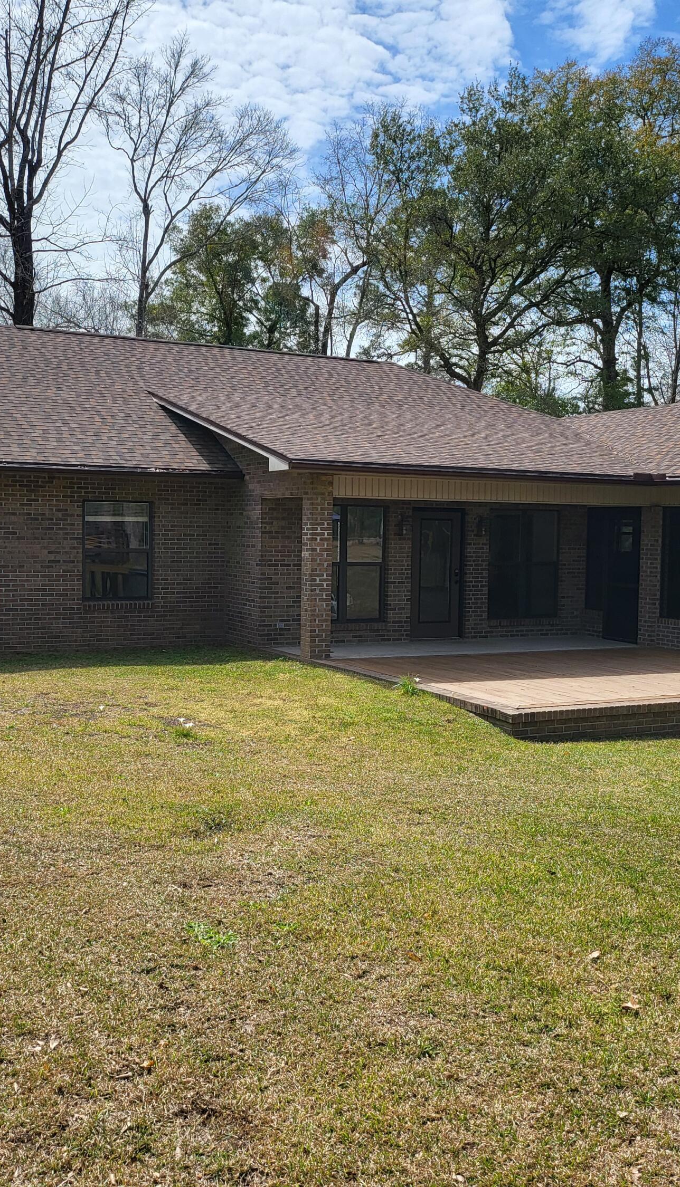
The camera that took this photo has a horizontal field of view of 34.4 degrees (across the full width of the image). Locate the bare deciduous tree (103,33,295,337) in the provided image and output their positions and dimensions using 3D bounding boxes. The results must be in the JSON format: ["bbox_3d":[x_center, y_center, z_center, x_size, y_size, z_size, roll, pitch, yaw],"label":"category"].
[{"bbox_3d":[-5.426,-11.156,42.486,7.510,20.330,6.910,0,3,-7],"label":"bare deciduous tree"}]

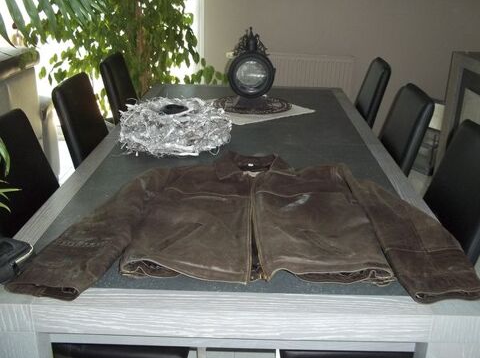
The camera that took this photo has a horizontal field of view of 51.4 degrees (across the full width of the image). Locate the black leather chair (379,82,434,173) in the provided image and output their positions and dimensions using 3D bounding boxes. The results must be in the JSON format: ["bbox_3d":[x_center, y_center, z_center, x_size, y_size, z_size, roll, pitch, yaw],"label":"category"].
[{"bbox_3d":[0.391,0.118,2.067,0.570,0.960,0.410,1,23,1],"label":"black leather chair"}]

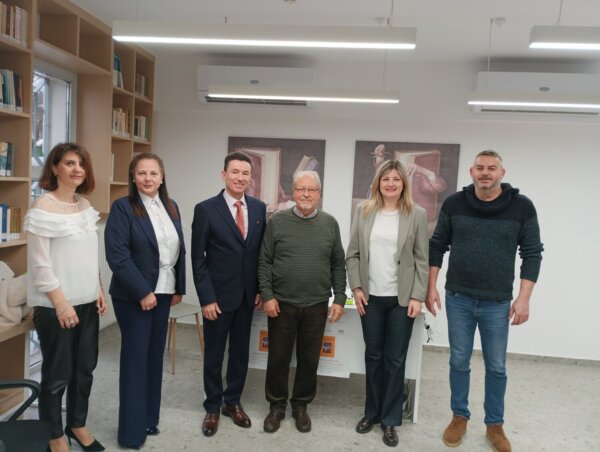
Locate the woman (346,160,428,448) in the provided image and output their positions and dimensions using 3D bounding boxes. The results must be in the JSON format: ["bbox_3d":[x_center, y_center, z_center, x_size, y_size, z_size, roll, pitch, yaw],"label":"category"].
[{"bbox_3d":[0.553,0.451,3.062,0.500,1.716,0.340,4,5,8],"label":"woman"}]

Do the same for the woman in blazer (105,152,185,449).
[{"bbox_3d":[-0.888,0.415,2.833,0.480,1.673,0.360,0,6,-34],"label":"woman in blazer"}]

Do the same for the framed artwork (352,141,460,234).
[{"bbox_3d":[0.970,-0.295,4.539,0.945,0.950,0.030,4,5,7],"label":"framed artwork"}]

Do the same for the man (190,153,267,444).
[{"bbox_3d":[-0.447,0.396,3.057,0.490,1.718,0.340,1,6,-26],"label":"man"}]

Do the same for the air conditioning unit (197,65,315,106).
[{"bbox_3d":[-0.390,-1.285,4.529,1.090,0.320,0.230,4,5,7],"label":"air conditioning unit"}]

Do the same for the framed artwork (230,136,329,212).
[{"bbox_3d":[-0.245,-0.358,4.687,0.940,0.950,0.030,4,5,7],"label":"framed artwork"}]

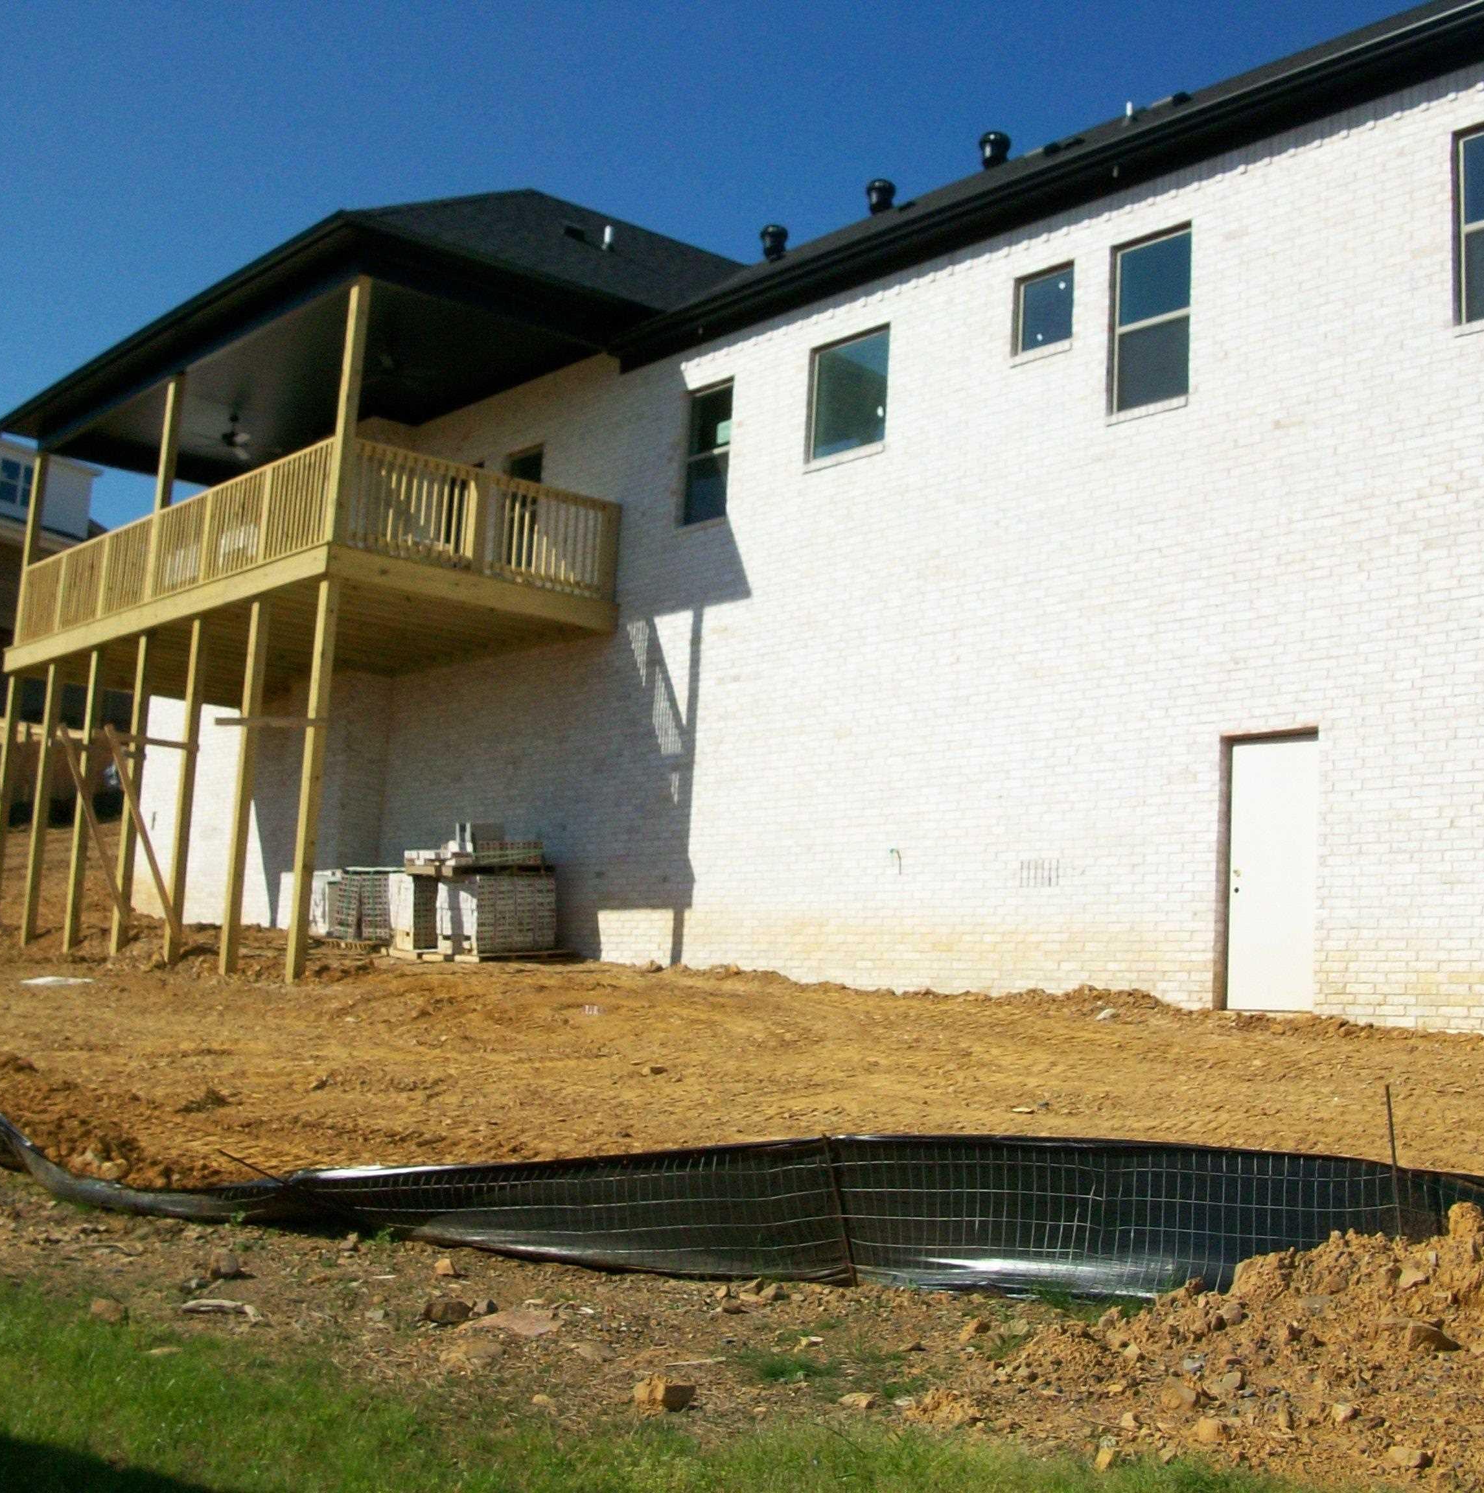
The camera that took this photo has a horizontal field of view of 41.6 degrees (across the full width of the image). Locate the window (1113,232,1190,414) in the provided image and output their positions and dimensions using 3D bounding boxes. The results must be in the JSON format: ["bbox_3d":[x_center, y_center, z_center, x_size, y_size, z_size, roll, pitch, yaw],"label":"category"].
[{"bbox_3d":[3.423,-3.533,16.240,0.110,1.510,0.870,10,-10,-39],"label":"window"}]

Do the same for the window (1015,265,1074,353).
[{"bbox_3d":[2.691,-3.834,17.207,0.110,0.740,0.710,10,-10,-39],"label":"window"}]

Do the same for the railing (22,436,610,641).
[{"bbox_3d":[-5.679,-1.998,24.226,3.541,1.111,9.404,10,-10,-39],"label":"railing"}]

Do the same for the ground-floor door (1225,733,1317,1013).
[{"bbox_3d":[3.969,0.937,14.654,0.110,2.090,0.890,10,-10,-39],"label":"ground-floor door"}]

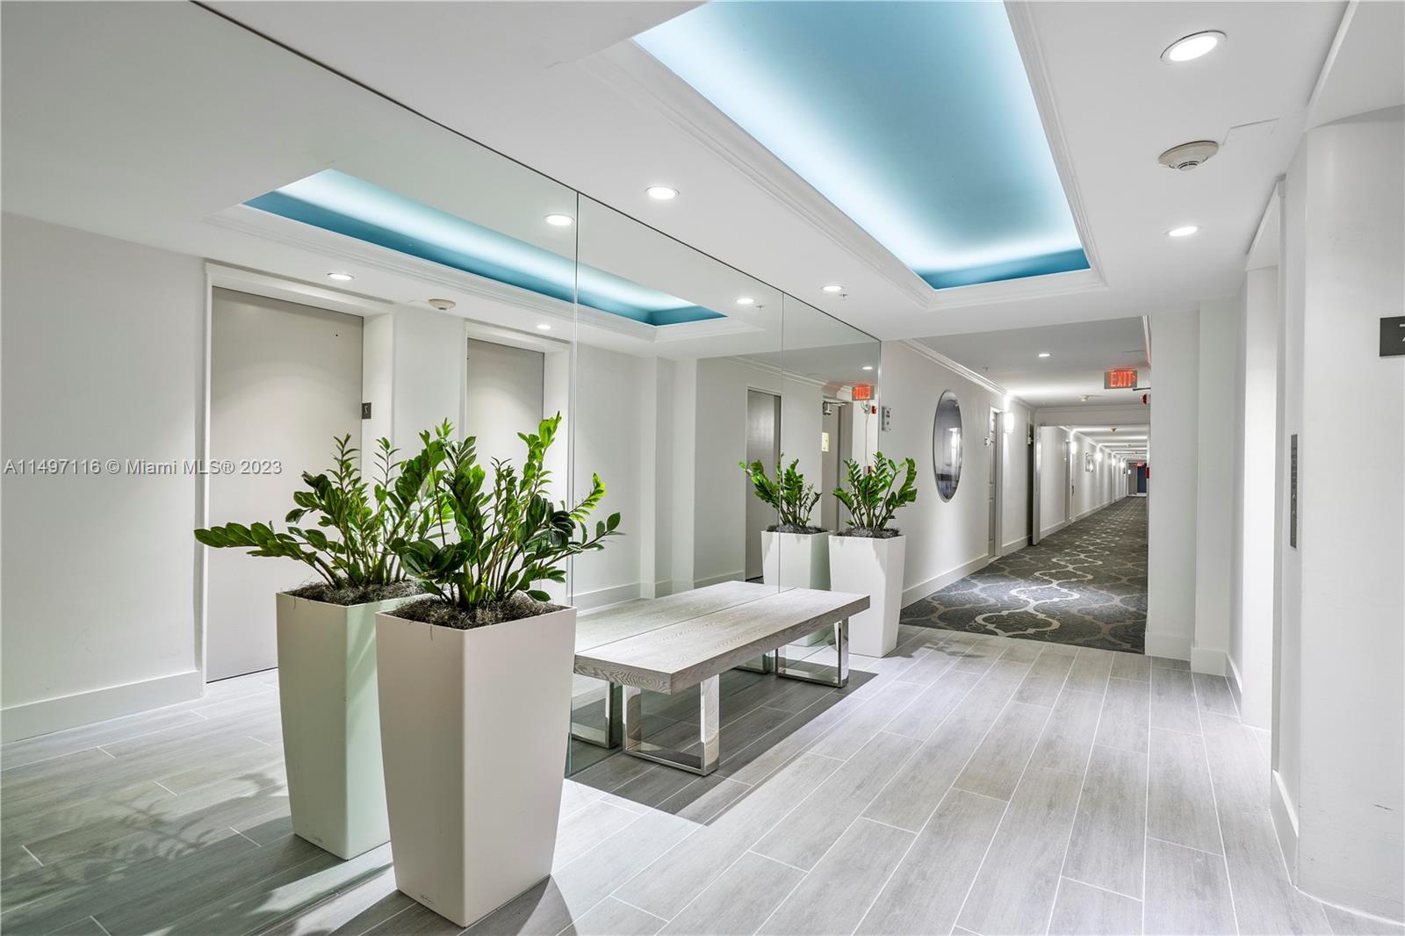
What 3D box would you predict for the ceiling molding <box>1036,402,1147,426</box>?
[{"bbox_3d":[6.876,-0.925,11.700,1.780,0.360,0.140,1,0,34],"label":"ceiling molding"}]

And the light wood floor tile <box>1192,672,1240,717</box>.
[{"bbox_3d":[2.870,1.270,3.726,0.162,0.010,0.843,1,0,34],"label":"light wood floor tile"}]

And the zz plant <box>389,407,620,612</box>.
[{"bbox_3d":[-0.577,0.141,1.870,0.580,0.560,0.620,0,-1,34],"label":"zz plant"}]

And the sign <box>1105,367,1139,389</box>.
[{"bbox_3d":[4.790,-1.007,7.587,0.315,0.195,0.055,1,0,34],"label":"sign"}]

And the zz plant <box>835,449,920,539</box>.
[{"bbox_3d":[1.165,0.175,4.488,0.490,0.560,0.490,1,0,34],"label":"zz plant"}]

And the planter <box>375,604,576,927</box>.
[{"bbox_3d":[-0.655,0.811,1.938,0.380,0.785,0.380,1,0,34],"label":"planter"}]

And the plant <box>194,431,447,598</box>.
[{"bbox_3d":[-1.143,0.141,2.172,0.620,0.540,0.660,0,-1,34],"label":"plant"}]

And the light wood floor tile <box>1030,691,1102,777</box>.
[{"bbox_3d":[1.727,1.205,3.102,0.197,0.010,1.179,0,-1,34],"label":"light wood floor tile"}]

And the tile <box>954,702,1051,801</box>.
[{"bbox_3d":[1.387,1.245,2.994,0.203,0.010,1.201,1,0,34],"label":"tile"}]

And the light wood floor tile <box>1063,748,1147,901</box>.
[{"bbox_3d":[1.508,1.242,2.435,0.202,0.010,1.207,1,0,34],"label":"light wood floor tile"}]

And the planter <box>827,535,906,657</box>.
[{"bbox_3d":[1.145,0.855,4.557,0.380,0.785,0.380,1,0,34],"label":"planter"}]

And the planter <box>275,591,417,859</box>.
[{"bbox_3d":[-1.083,0.786,2.153,0.400,0.750,0.400,0,-1,34],"label":"planter"}]

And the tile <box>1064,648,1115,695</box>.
[{"bbox_3d":[2.444,1.267,4.169,0.204,0.010,1.099,1,0,34],"label":"tile"}]

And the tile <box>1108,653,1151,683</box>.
[{"bbox_3d":[2.647,1.228,4.092,0.197,0.010,0.688,0,-1,34],"label":"tile"}]

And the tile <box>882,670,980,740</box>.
[{"bbox_3d":[1.228,1.206,3.437,0.197,0.010,1.181,0,-1,34],"label":"tile"}]

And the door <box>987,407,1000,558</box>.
[{"bbox_3d":[4.173,0.264,9.500,0.090,2.100,0.920,0,-1,34],"label":"door"}]

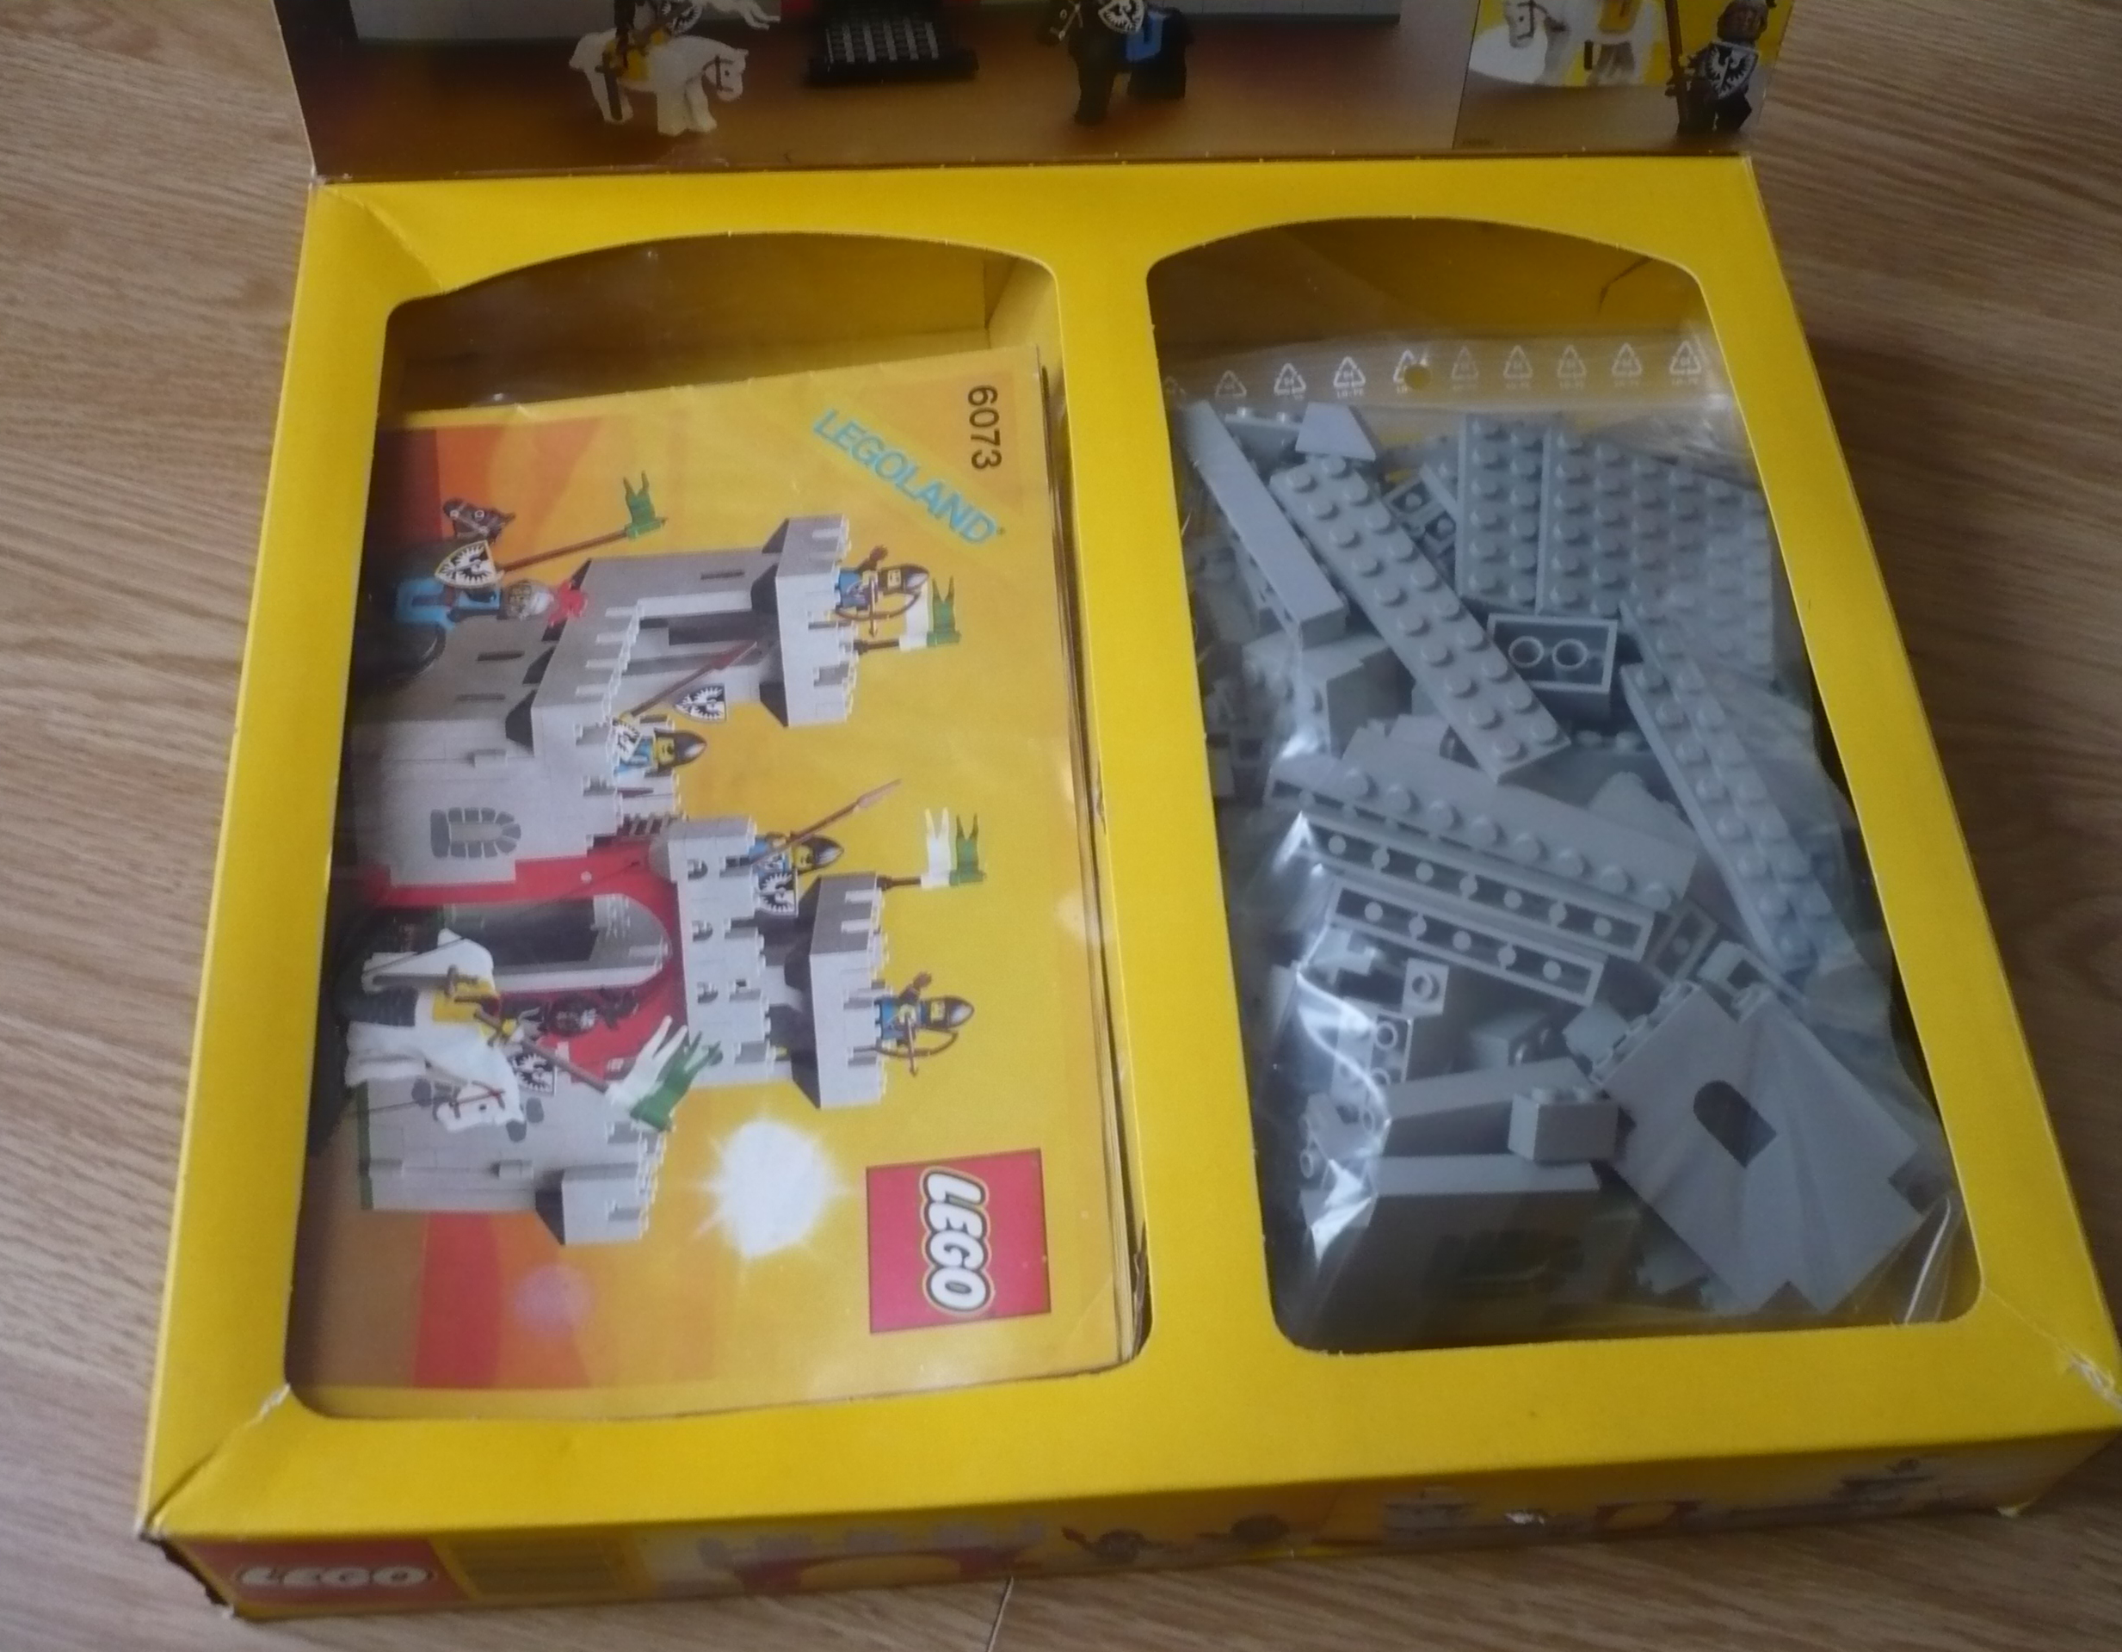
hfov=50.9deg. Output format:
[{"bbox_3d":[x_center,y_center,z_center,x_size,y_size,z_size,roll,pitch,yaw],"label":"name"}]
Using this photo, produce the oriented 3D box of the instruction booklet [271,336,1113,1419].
[{"bbox_3d":[-0.067,0.000,0.390,0.142,0.006,0.214,-6,55,2],"label":"instruction booklet"}]

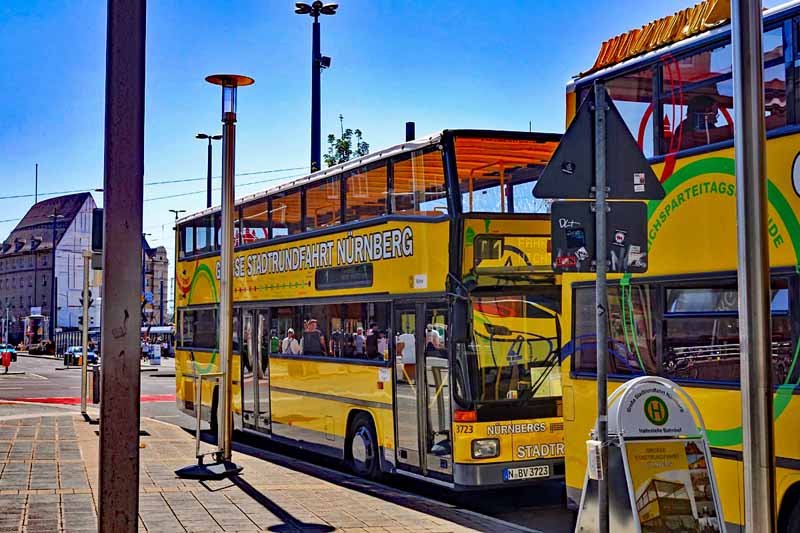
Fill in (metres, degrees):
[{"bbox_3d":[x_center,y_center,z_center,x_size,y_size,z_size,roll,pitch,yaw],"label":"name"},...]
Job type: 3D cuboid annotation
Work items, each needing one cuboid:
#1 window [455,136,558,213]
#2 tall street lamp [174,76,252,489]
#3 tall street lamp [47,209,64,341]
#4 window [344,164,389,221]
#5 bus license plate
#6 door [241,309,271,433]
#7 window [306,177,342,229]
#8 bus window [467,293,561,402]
[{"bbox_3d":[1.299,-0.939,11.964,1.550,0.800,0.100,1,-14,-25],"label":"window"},{"bbox_3d":[-2.104,0.078,13.209,0.800,4.580,0.700,0,-3,0],"label":"tall street lamp"},{"bbox_3d":[-26.300,0.943,88.067,1.250,10.770,0.400,0,-3,-6],"label":"tall street lamp"},{"bbox_3d":[-0.391,-0.852,13.576,0.070,0.600,1.230,1,-3,-25],"label":"window"},{"bbox_3d":[1.283,2.075,11.601,0.520,0.110,0.020,1,-3,-25],"label":"bus license plate"},{"bbox_3d":[-2.128,1.536,17.165,0.090,1.860,1.300,1,-3,-25],"label":"door"},{"bbox_3d":[-0.975,-0.788,14.815,0.070,0.600,1.230,1,-3,-25],"label":"window"},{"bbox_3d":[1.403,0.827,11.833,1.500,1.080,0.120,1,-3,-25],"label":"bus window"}]

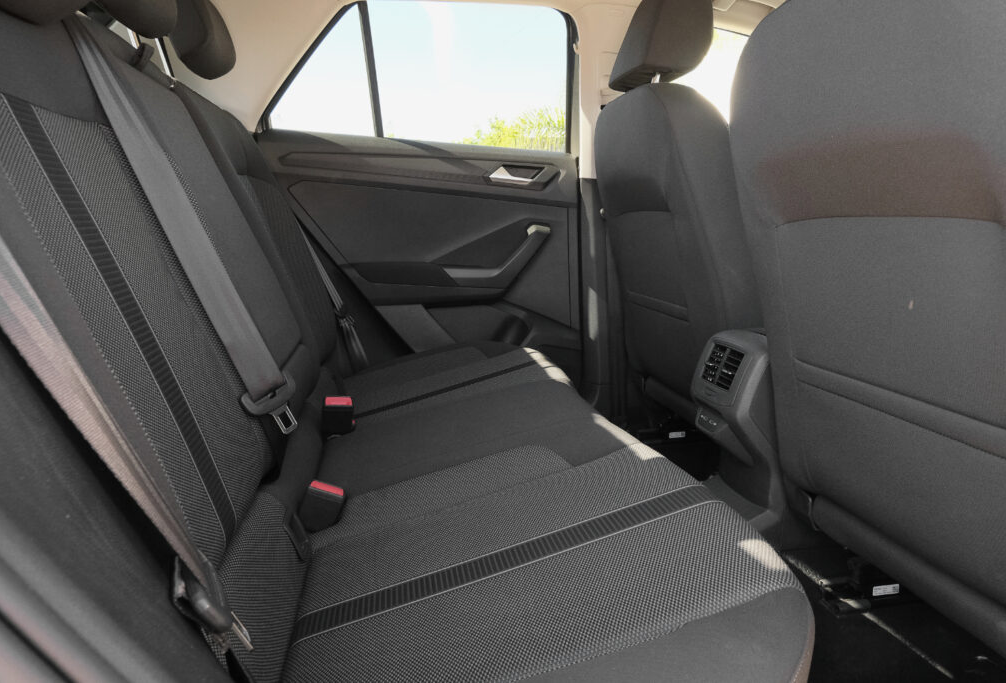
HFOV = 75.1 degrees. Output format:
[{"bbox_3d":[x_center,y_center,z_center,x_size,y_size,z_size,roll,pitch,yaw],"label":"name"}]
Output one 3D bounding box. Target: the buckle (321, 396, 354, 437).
[{"bbox_3d":[-0.272,0.127,1.080,0.046,0.060,0.026,-2,28,-11],"label":"buckle"}]

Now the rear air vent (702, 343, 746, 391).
[{"bbox_3d":[0.391,0.046,1.136,0.025,0.068,0.096,15,7,-14],"label":"rear air vent"}]

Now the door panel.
[{"bbox_3d":[-0.203,-0.196,1.692,0.817,0.650,0.130,-2,11,-11],"label":"door panel"}]

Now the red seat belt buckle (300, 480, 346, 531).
[{"bbox_3d":[-0.222,0.203,0.805,0.044,0.057,0.025,18,10,-14],"label":"red seat belt buckle"}]

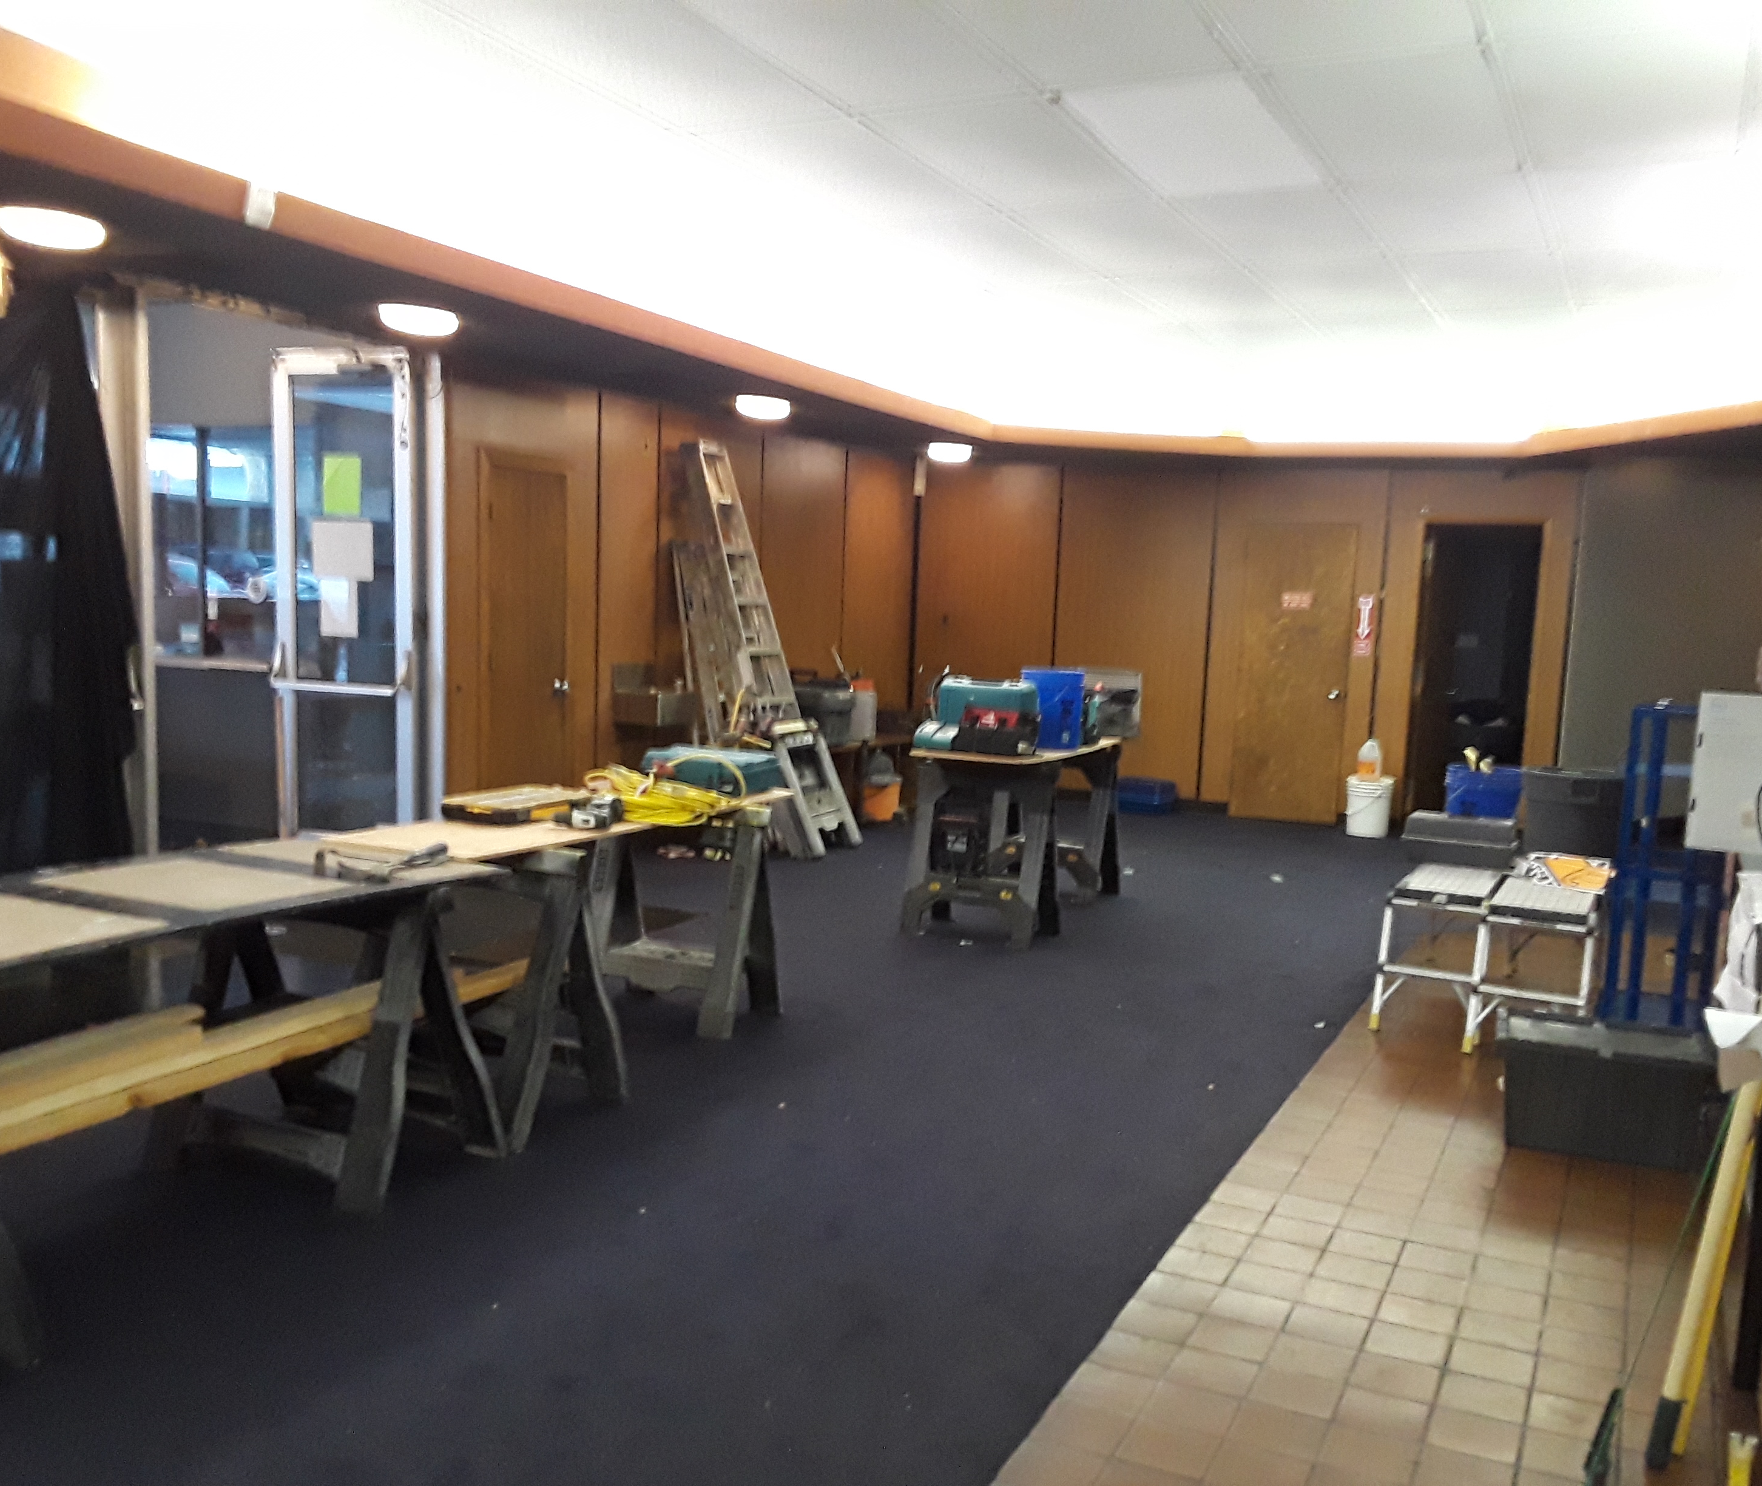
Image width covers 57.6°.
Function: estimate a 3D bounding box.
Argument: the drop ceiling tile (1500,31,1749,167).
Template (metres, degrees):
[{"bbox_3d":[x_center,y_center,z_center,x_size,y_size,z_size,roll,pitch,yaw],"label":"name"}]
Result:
[{"bbox_3d":[2.099,-1.813,4.524,0.610,0.020,1.220,4,6,26],"label":"drop ceiling tile"}]

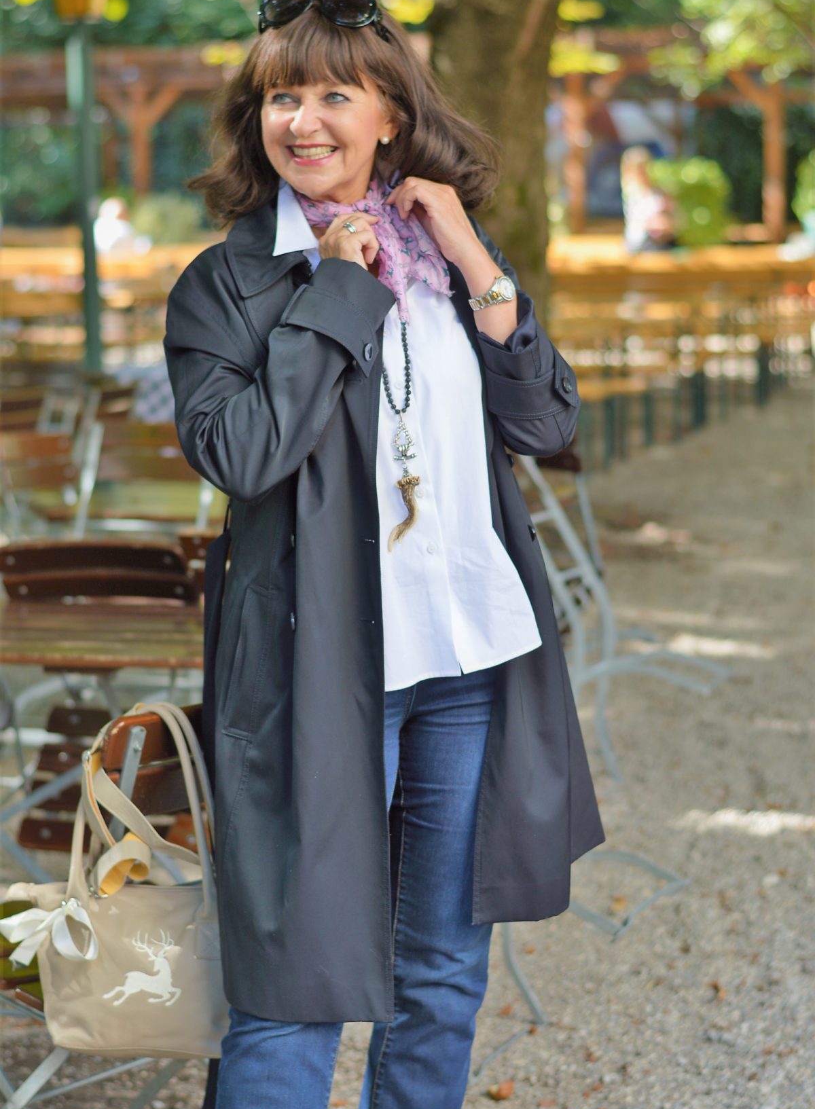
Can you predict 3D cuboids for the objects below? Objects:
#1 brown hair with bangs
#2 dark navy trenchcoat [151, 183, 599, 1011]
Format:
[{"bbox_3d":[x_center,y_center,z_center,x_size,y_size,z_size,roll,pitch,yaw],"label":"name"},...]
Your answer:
[{"bbox_3d":[-0.072,-0.509,2.960,0.335,0.250,0.265,2,9,20],"label":"brown hair with bangs"},{"bbox_3d":[-0.026,0.052,3.000,0.500,0.930,0.410,-4,9,-20],"label":"dark navy trenchcoat"}]

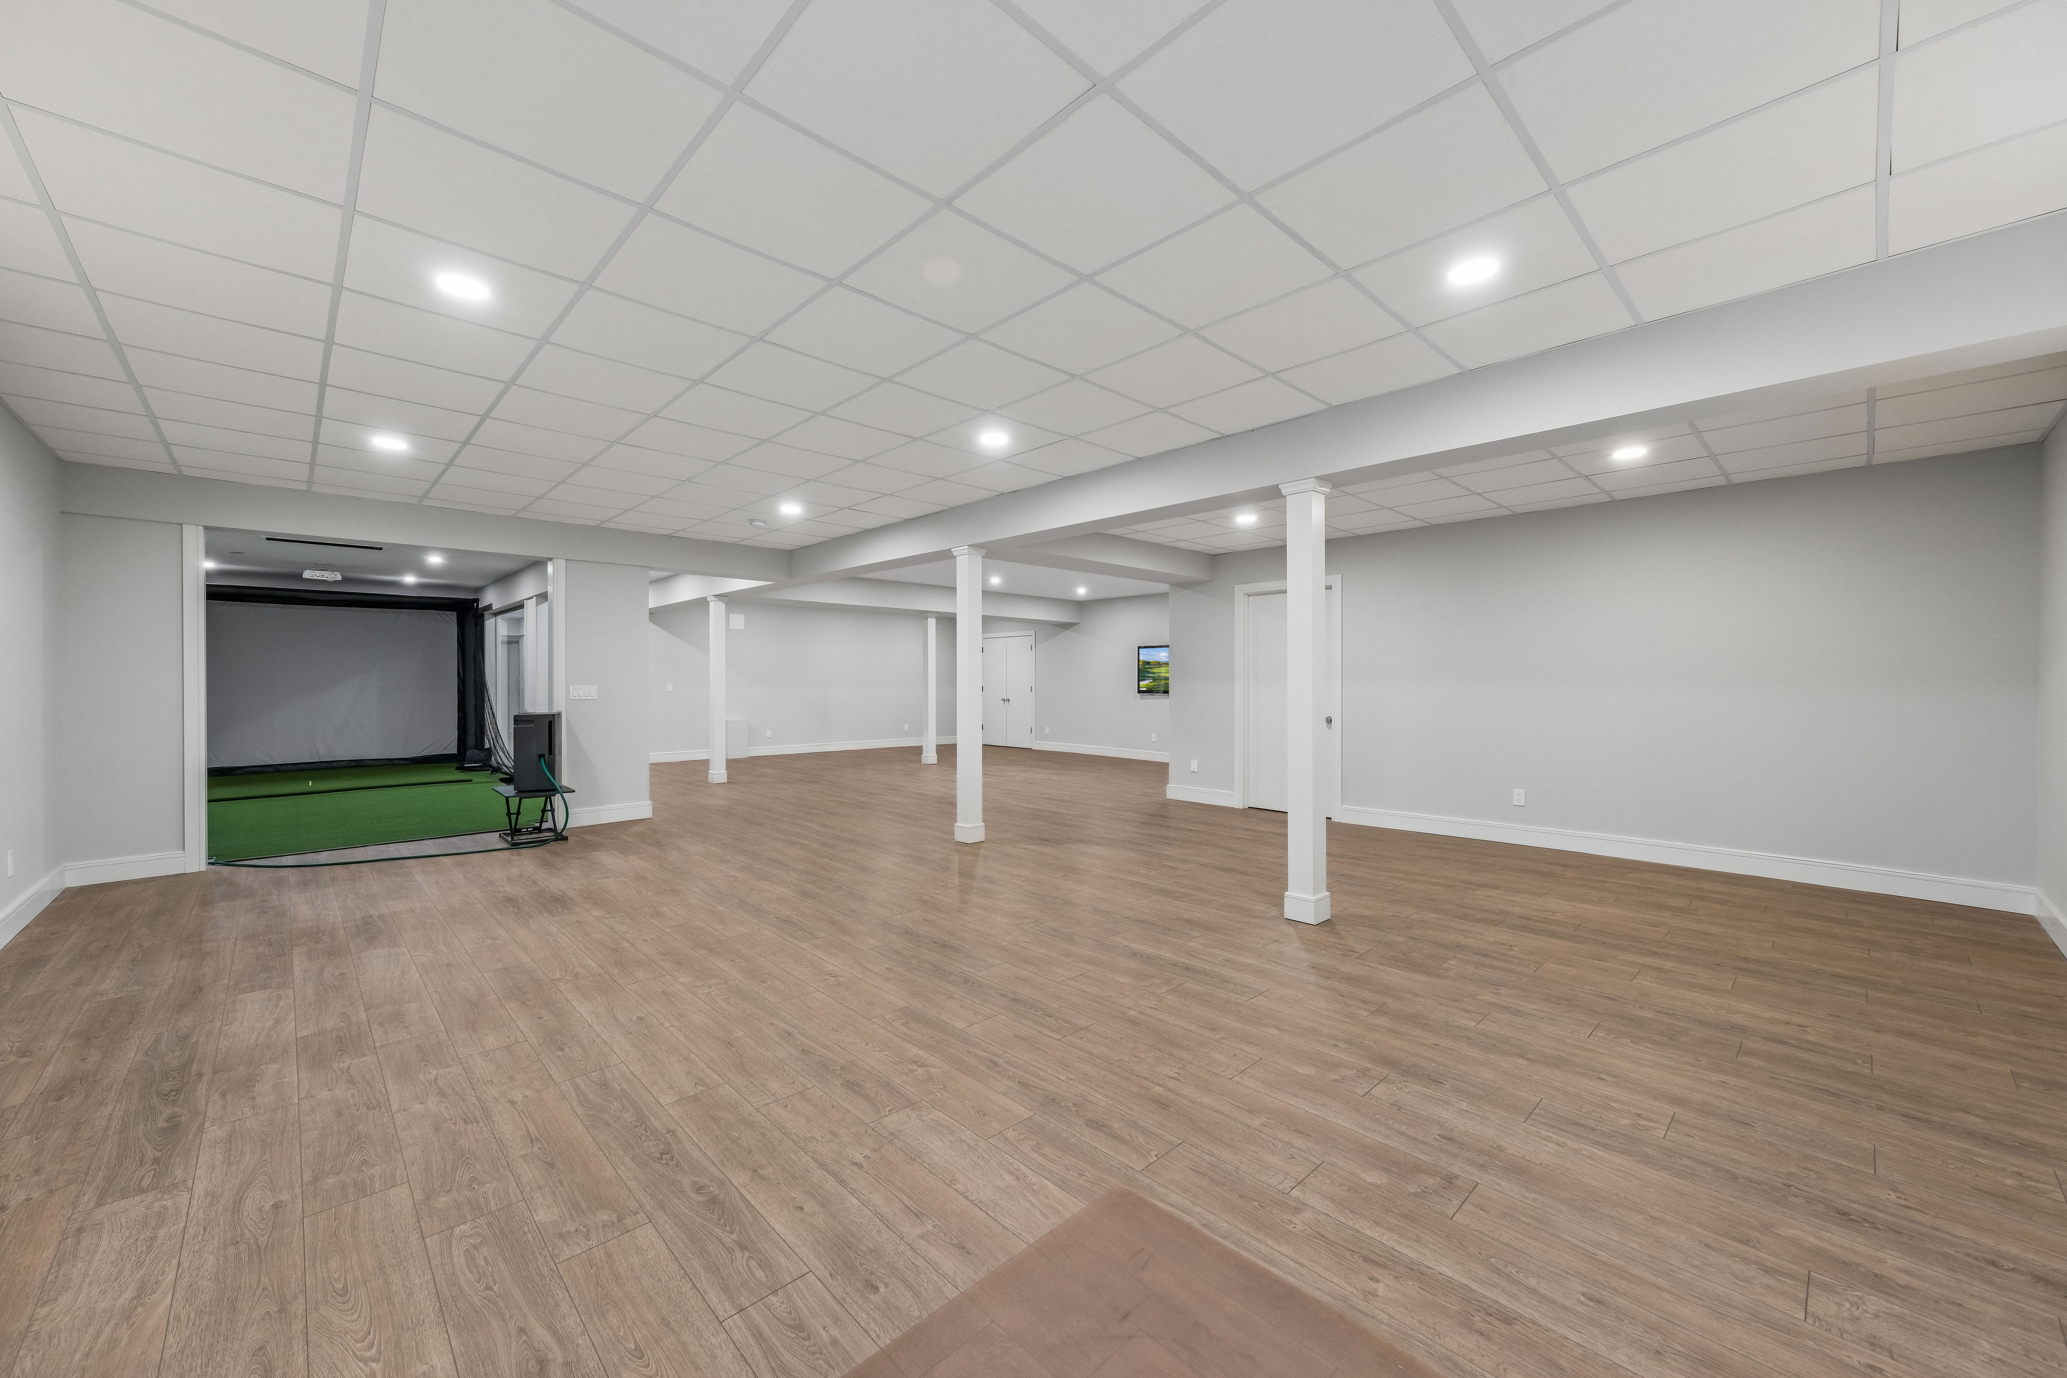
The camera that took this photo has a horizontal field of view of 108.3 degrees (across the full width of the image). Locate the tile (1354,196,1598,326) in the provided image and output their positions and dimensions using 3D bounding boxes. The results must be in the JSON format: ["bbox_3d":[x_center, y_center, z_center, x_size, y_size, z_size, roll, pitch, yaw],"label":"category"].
[{"bbox_3d":[1.496,-1.427,2.534,0.580,0.020,0.580,0,0,-44],"label":"tile"}]

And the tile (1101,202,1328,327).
[{"bbox_3d":[0.619,-1.420,2.553,0.598,0.020,0.598,-1,1,-44],"label":"tile"}]

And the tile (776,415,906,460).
[{"bbox_3d":[-1.104,-1.442,4.311,0.600,0.022,0.600,-1,1,-45],"label":"tile"}]

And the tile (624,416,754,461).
[{"bbox_3d":[-1.970,-1.427,4.299,0.585,0.020,0.585,-1,1,-45],"label":"tile"}]

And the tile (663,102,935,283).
[{"bbox_3d":[-0.698,-1.420,2.178,0.580,0.020,0.580,0,0,-44],"label":"tile"}]

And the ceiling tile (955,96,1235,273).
[{"bbox_3d":[0.171,-1.404,2.140,0.585,0.020,0.585,-1,1,-45],"label":"ceiling tile"}]

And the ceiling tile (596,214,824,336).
[{"bbox_3d":[-1.116,-1.412,2.590,0.600,0.022,0.600,-1,1,-45],"label":"ceiling tile"}]

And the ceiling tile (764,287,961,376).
[{"bbox_3d":[-0.678,-1.426,3.016,0.600,0.022,0.600,-1,1,-45],"label":"ceiling tile"}]

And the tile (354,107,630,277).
[{"bbox_3d":[-1.552,-1.399,2.165,0.600,0.022,0.600,-1,1,-45],"label":"tile"}]

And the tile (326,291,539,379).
[{"bbox_3d":[-2.410,-1.404,3.014,0.585,0.020,0.585,-1,1,-45],"label":"tile"}]

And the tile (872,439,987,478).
[{"bbox_3d":[-0.644,-1.454,4.741,0.600,0.022,0.600,-1,1,-45],"label":"tile"}]

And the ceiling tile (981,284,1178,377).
[{"bbox_3d":[0.192,-1.427,2.981,0.580,0.020,0.580,0,0,-44],"label":"ceiling tile"}]

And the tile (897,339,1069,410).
[{"bbox_3d":[-0.237,-1.428,3.406,0.580,0.020,0.580,0,0,-44],"label":"tile"}]

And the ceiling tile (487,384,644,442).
[{"bbox_3d":[-2.418,-1.423,3.872,0.598,0.020,0.598,-1,1,-44],"label":"ceiling tile"}]

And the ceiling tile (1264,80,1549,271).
[{"bbox_3d":[1.041,-1.408,2.114,0.585,0.020,0.585,-1,1,-45],"label":"ceiling tile"}]

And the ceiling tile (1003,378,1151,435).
[{"bbox_3d":[0.205,-1.431,3.827,0.598,0.020,0.598,-1,1,-44],"label":"ceiling tile"}]

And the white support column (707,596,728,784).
[{"bbox_3d":[-4.133,0.007,9.780,0.190,2.430,0.190,-1,1,-45],"label":"white support column"}]

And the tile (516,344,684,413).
[{"bbox_3d":[-1.979,-1.425,3.448,0.580,0.020,0.580,0,0,-44],"label":"tile"}]

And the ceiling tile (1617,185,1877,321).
[{"bbox_3d":[2.361,-1.422,2.490,0.570,0.020,0.585,-1,1,-45],"label":"ceiling tile"}]

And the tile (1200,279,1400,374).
[{"bbox_3d":[1.063,-1.422,2.960,0.585,0.020,0.585,-1,1,-45],"label":"tile"}]

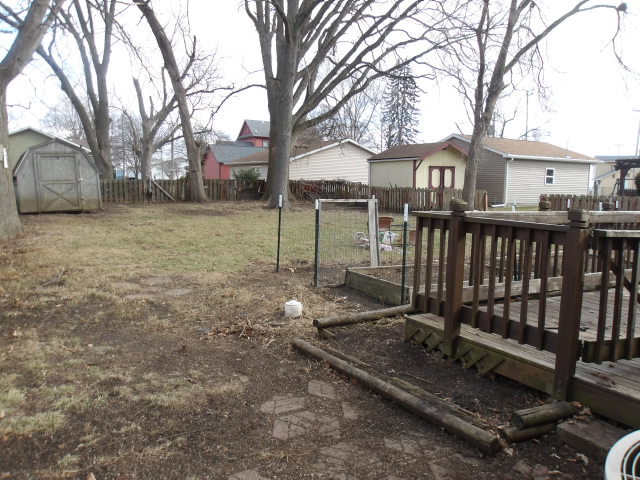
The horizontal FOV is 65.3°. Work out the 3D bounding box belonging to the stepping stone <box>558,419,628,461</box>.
[{"bbox_3d":[1.785,1.262,3.127,0.370,0.100,0.410,-3,8,-32],"label":"stepping stone"}]

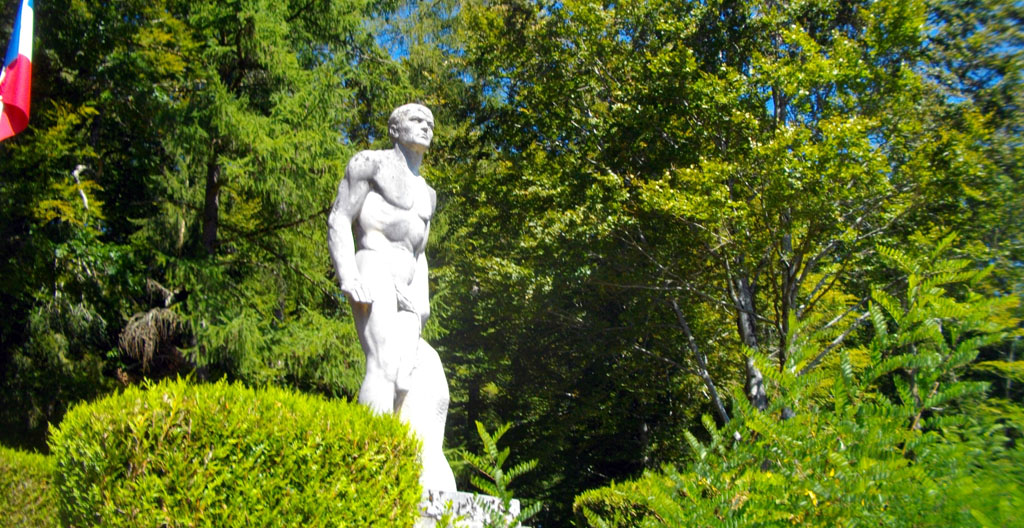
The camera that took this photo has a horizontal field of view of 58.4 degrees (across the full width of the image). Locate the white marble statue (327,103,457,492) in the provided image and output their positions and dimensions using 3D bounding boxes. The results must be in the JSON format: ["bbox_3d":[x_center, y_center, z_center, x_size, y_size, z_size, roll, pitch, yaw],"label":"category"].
[{"bbox_3d":[-0.638,0.127,4.977,0.720,2.200,0.680,14,-22,-42],"label":"white marble statue"}]

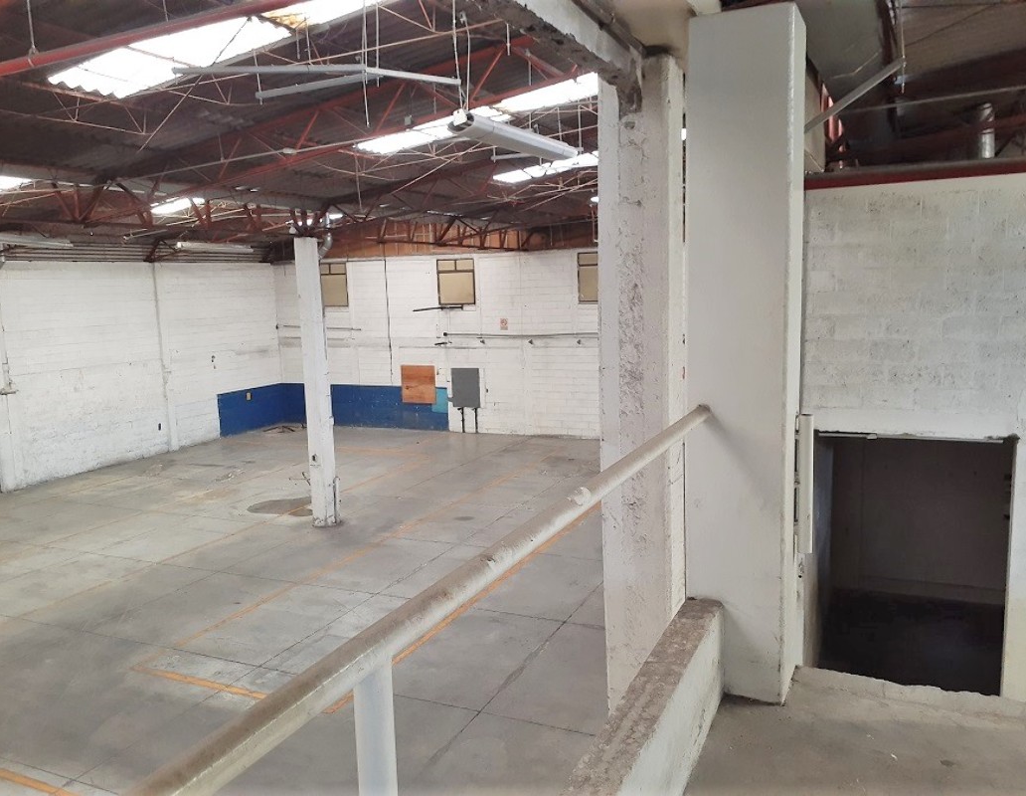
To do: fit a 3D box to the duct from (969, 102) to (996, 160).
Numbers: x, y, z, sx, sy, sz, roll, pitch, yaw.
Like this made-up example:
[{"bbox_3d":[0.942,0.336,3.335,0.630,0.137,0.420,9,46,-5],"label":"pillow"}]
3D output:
[{"bbox_3d":[5.978,-3.383,10.500,0.220,0.698,0.200,2,8,24],"label":"duct"}]

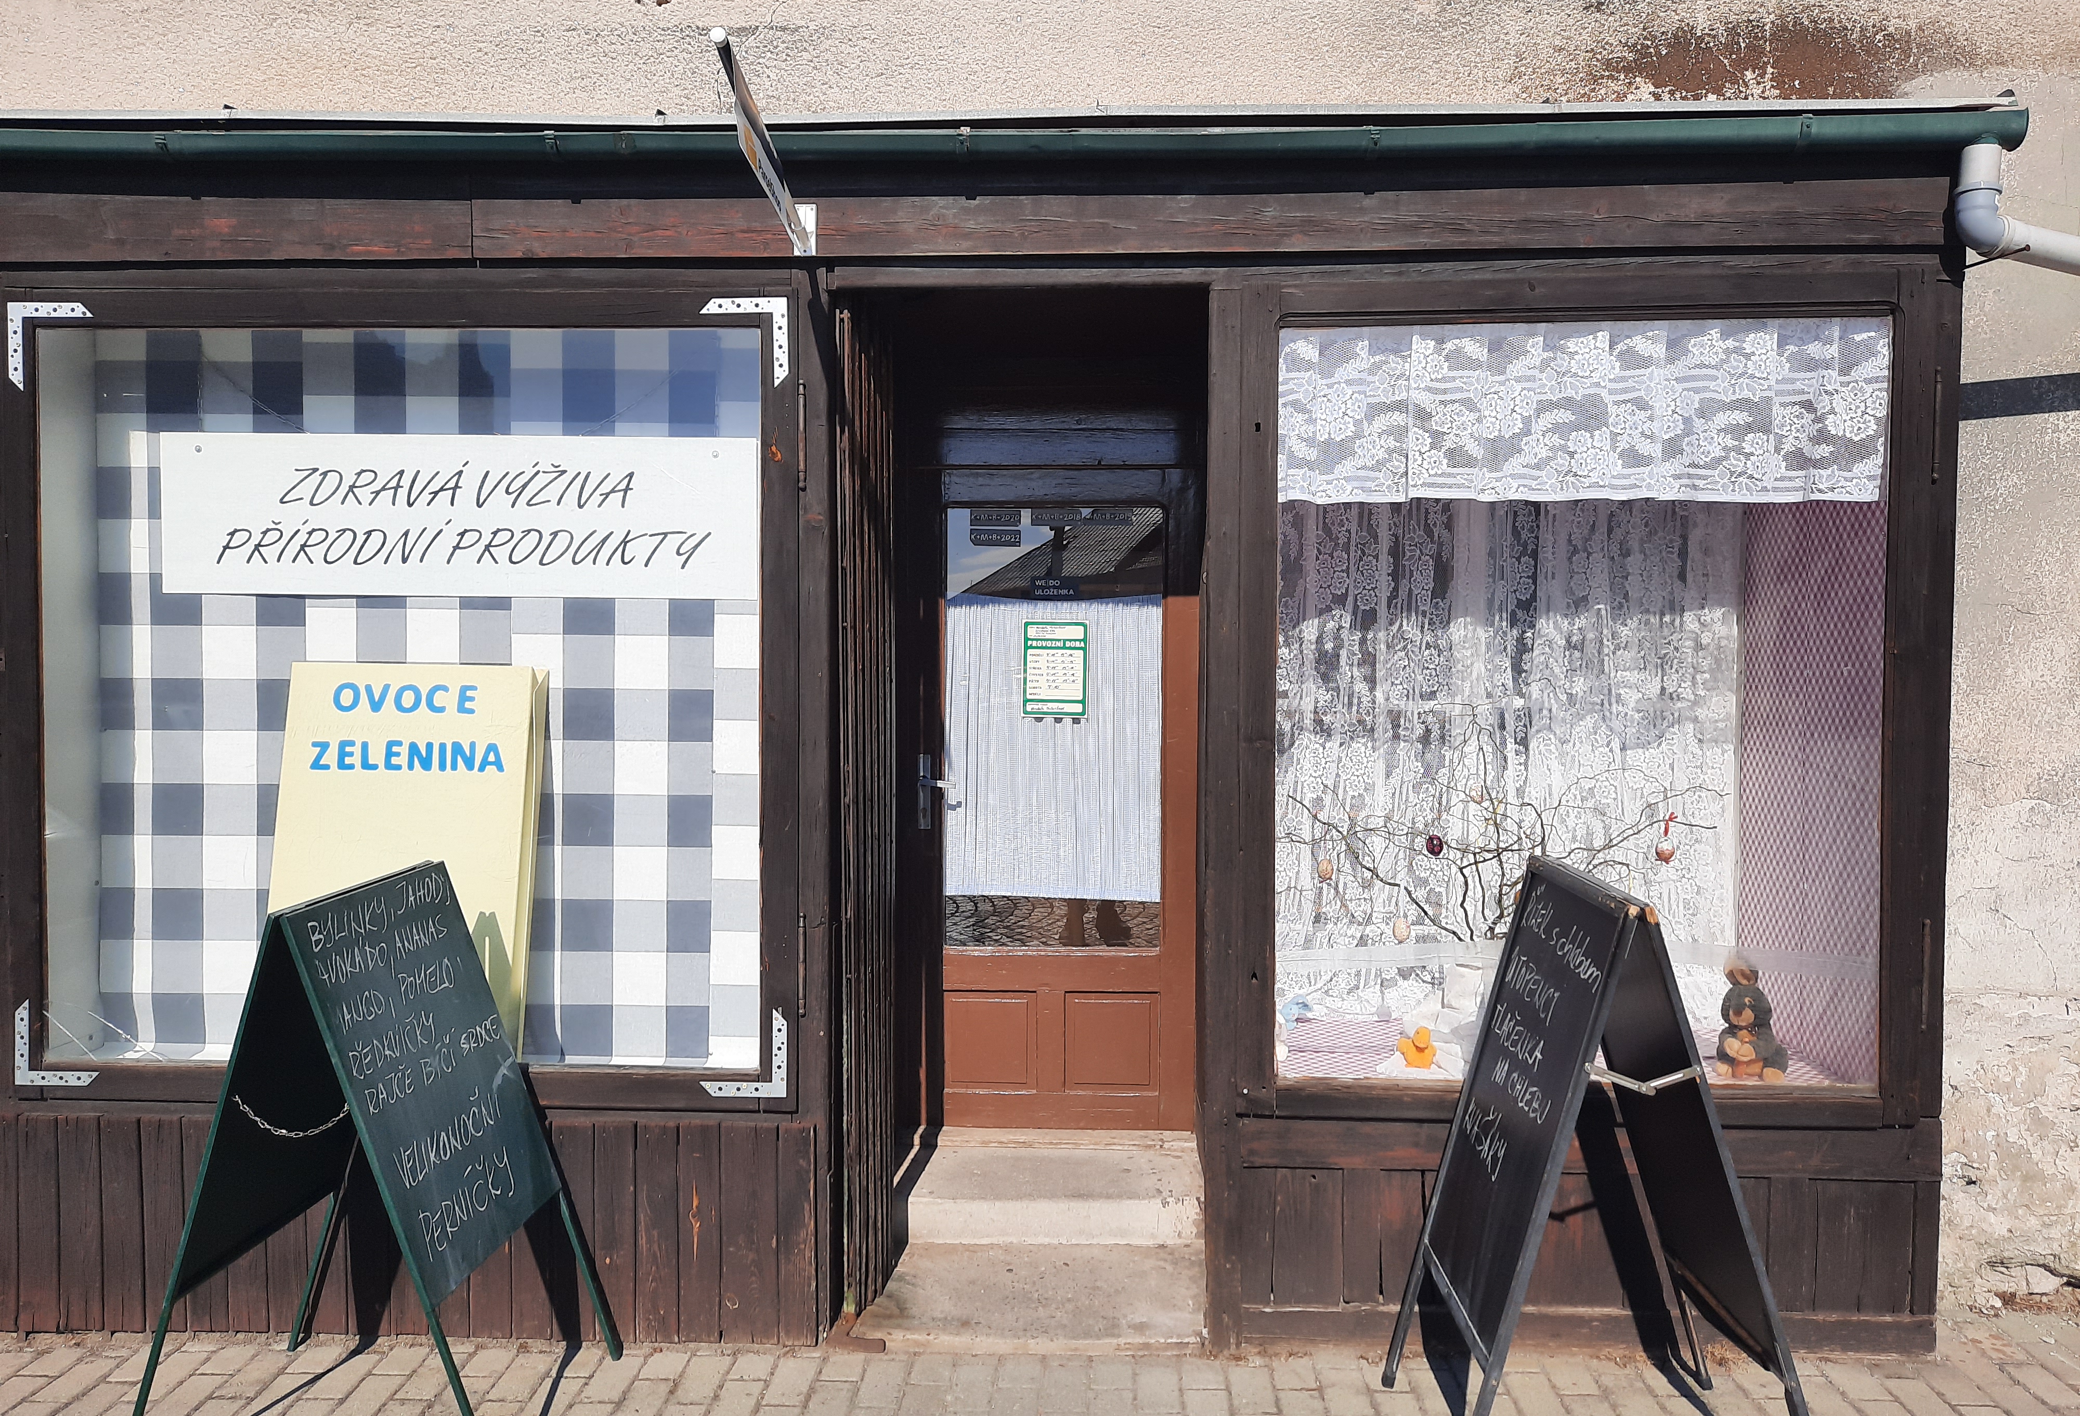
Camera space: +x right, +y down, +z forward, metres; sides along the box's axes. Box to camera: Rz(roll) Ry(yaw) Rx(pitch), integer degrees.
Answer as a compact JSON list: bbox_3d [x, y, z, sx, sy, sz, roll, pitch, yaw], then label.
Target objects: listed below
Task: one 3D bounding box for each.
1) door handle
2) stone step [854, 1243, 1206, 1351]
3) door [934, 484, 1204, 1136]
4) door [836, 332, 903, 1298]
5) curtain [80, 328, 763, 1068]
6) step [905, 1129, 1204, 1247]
[{"bbox_3d":[-0.312,0.256,4.522,0.114,0.224,0.062,0,2,2],"label":"door handle"},{"bbox_3d":[-0.024,1.456,3.731,0.865,0.042,0.558,0,2,2],"label":"stone step"},{"bbox_3d":[0.044,0.285,4.561,0.900,1.984,0.055,0,2,2],"label":"door"},{"bbox_3d":[-0.415,0.247,3.660,0.050,2.365,0.390,1,2,14],"label":"door"},{"bbox_3d":[-1.464,-0.046,3.642,1.677,1.775,0.070,0,2,2],"label":"curtain"},{"bbox_3d":[0.027,1.354,4.276,0.870,0.132,0.539,0,2,2],"label":"step"}]

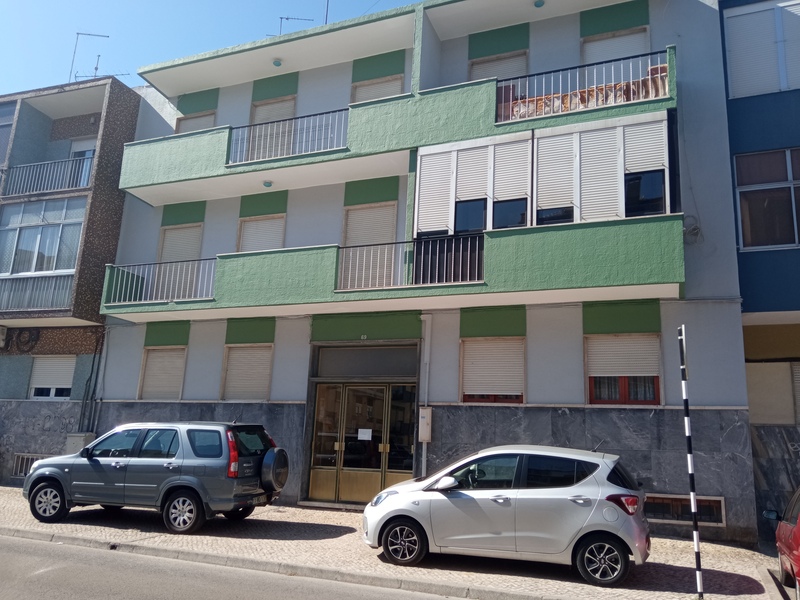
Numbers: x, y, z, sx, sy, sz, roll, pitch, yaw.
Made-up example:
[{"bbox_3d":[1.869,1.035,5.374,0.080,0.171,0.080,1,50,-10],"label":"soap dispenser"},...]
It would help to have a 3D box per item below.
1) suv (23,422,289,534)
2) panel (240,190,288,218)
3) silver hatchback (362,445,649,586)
[{"bbox_3d":[-4.220,2.943,10.853,4.600,1.710,1.820,-3,-10,17],"label":"suv"},{"bbox_3d":[-3.164,-2.213,14.509,1.285,0.558,0.076,-3,-14,21],"label":"panel"},{"bbox_3d":[1.359,2.683,8.305,3.660,1.490,1.670,-3,-12,20],"label":"silver hatchback"}]

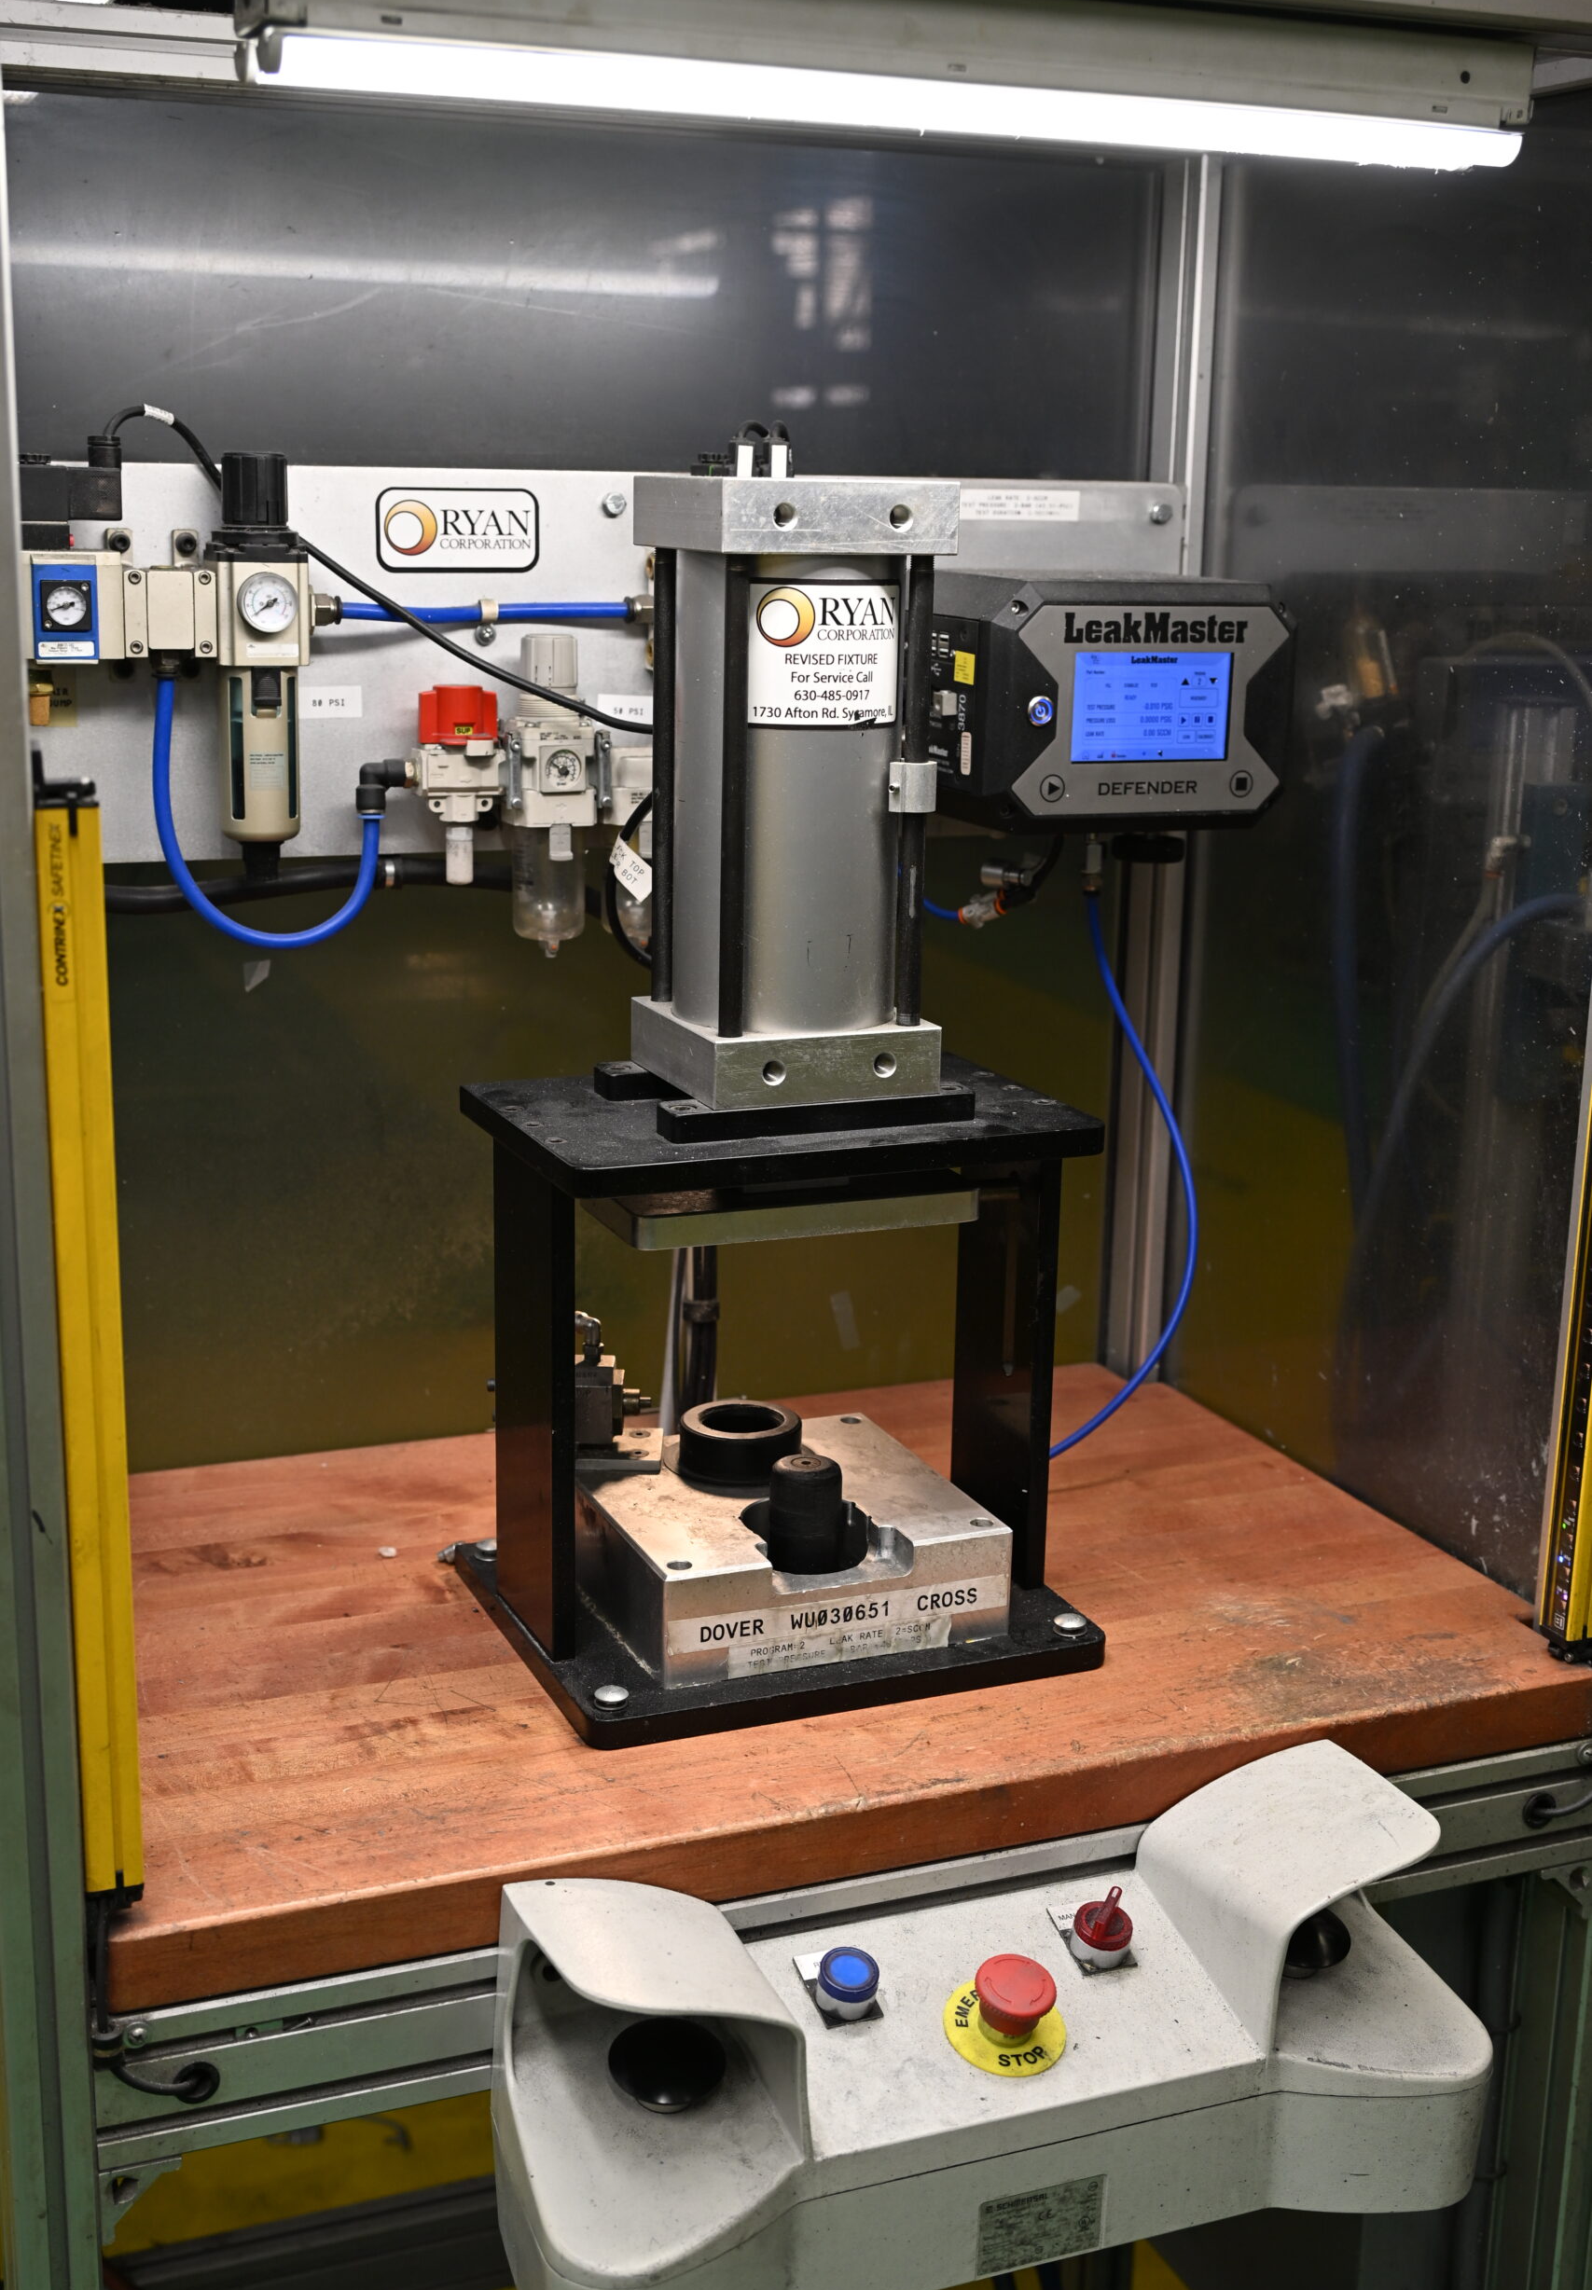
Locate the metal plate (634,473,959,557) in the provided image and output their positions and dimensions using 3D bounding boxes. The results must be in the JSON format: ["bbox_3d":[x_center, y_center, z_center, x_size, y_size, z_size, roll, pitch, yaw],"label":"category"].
[{"bbox_3d":[-0.002,-0.330,1.428,0.130,0.036,0.135,-5,14,-21],"label":"metal plate"}]

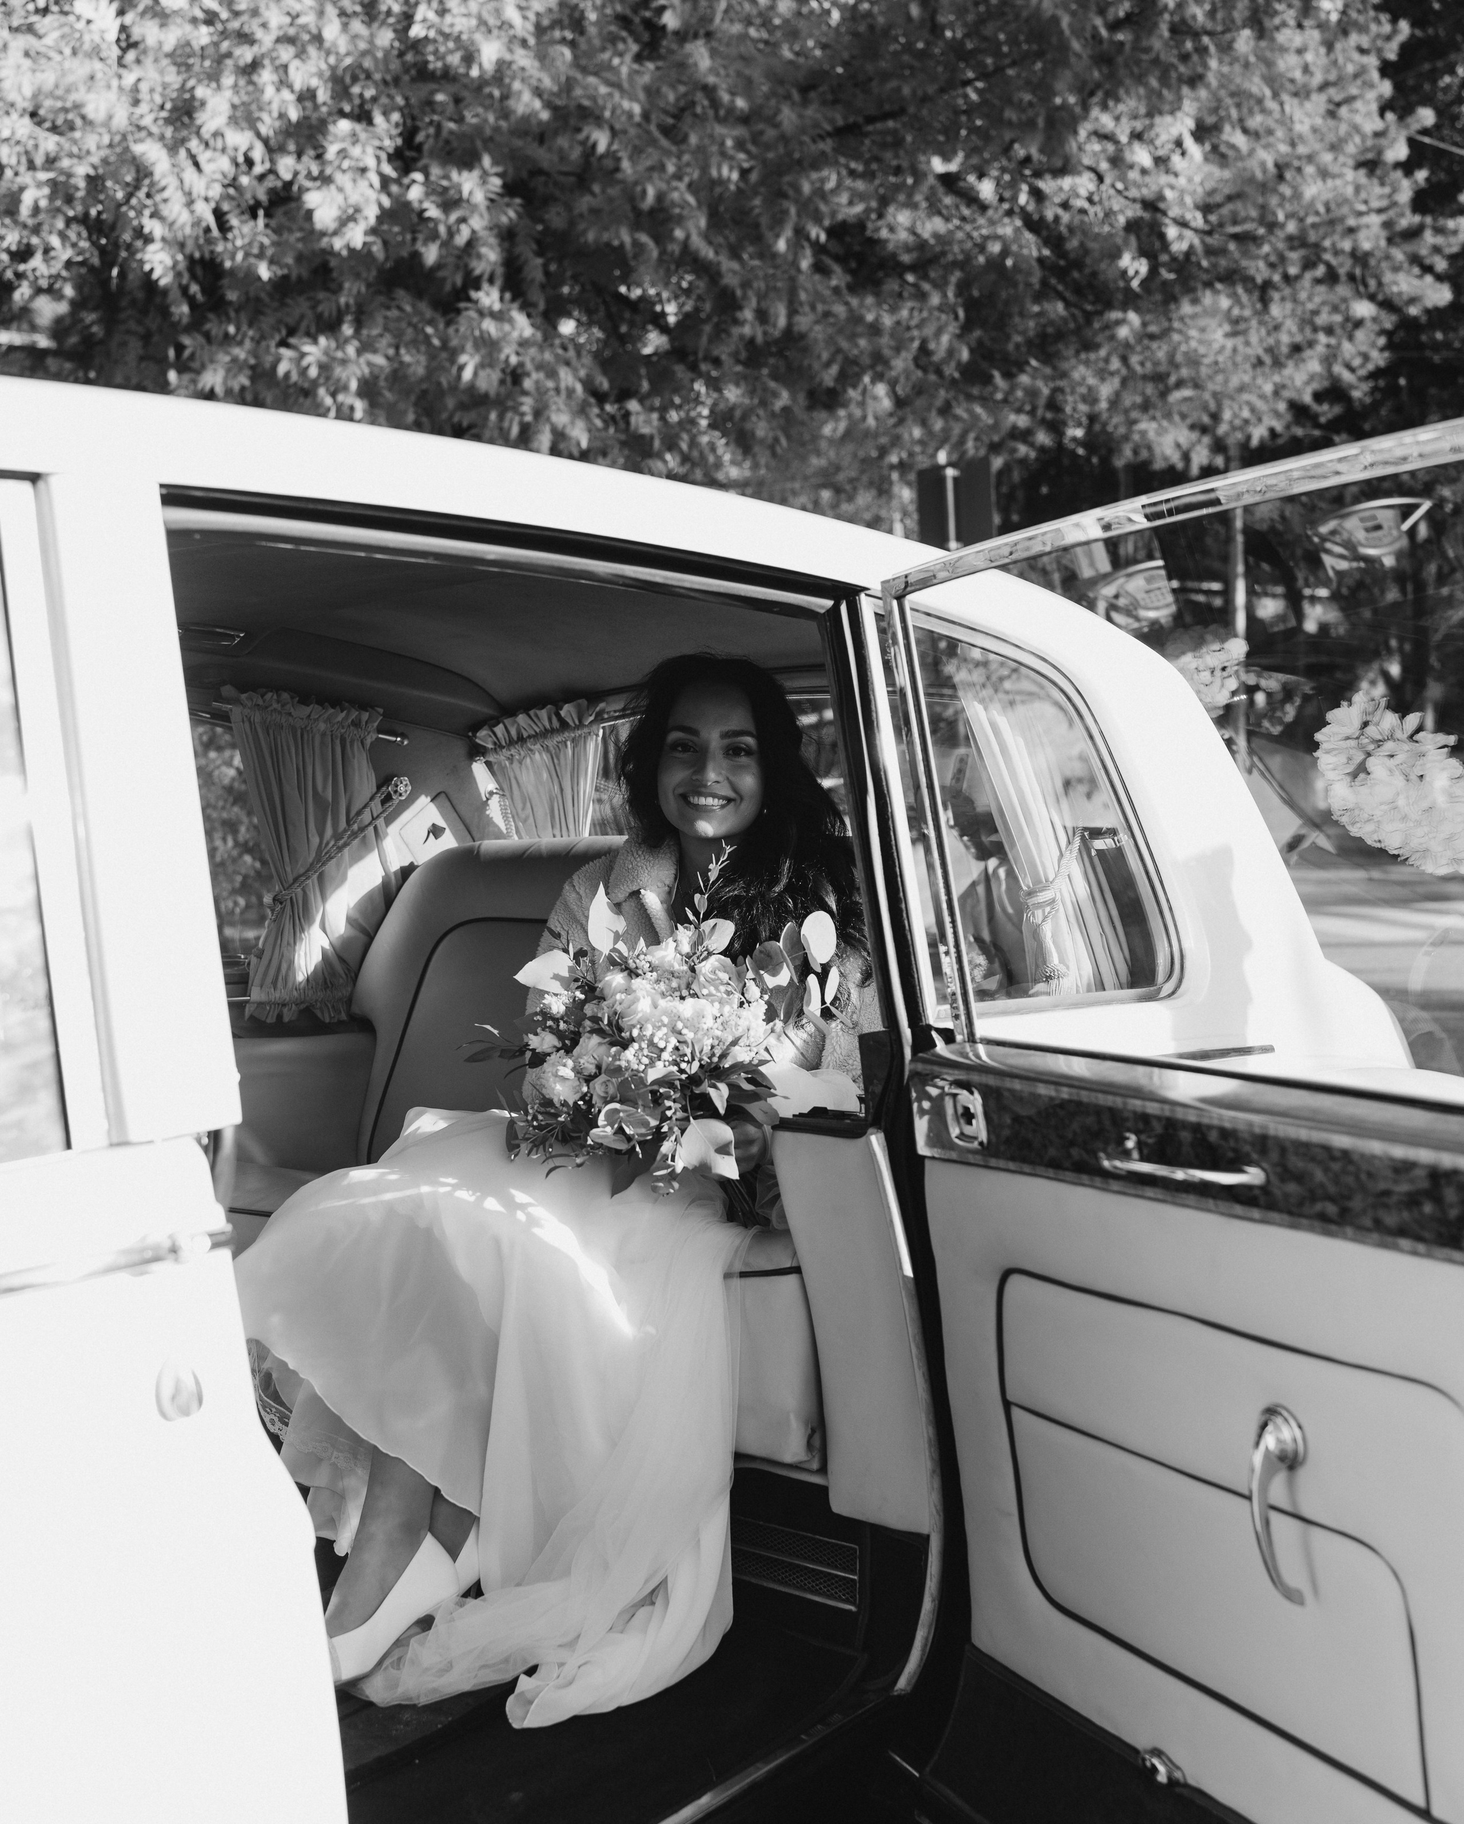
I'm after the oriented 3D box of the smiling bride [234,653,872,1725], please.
[{"bbox_3d":[-0.195,0.236,2.530,0.620,1.100,0.840,-1,3,26],"label":"smiling bride"}]

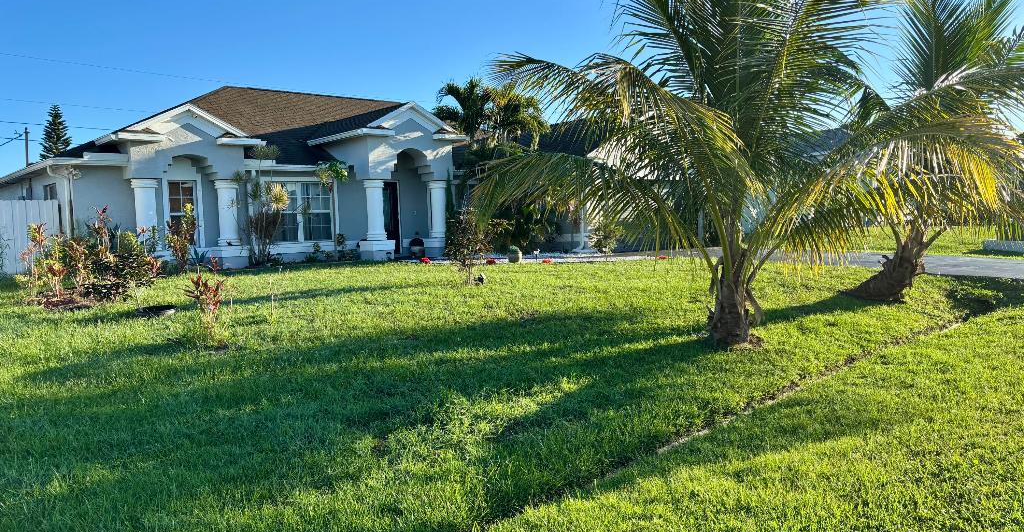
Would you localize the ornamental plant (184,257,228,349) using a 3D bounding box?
[{"bbox_3d":[-3.138,0.385,7.900,0.460,0.930,0.460,-3,3,-22],"label":"ornamental plant"}]

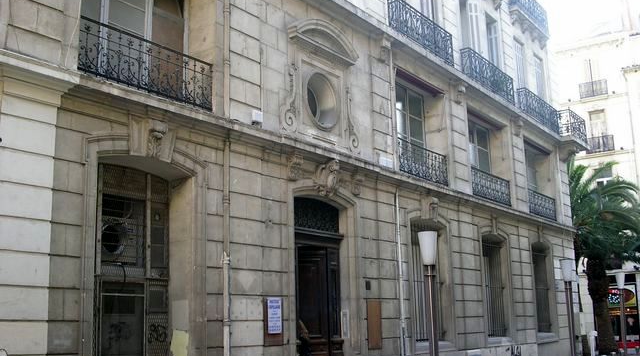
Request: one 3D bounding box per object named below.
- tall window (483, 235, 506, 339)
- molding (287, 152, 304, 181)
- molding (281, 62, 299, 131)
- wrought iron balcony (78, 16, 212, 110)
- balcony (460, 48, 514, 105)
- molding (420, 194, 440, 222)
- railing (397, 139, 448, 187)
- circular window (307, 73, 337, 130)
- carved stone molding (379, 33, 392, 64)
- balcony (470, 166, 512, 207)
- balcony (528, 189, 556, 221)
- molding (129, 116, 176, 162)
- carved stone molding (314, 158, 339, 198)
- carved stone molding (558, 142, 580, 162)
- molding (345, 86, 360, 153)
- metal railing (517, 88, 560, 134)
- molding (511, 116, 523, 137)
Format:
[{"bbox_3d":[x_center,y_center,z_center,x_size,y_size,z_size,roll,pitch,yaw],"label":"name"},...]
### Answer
[{"bbox_3d":[4.561,2.914,18.640,0.070,2.500,1.500,-10,-14,35],"label":"tall window"},{"bbox_3d":[-0.468,-0.217,13.403,0.200,0.470,0.260,-10,-15,35],"label":"molding"},{"bbox_3d":[-0.556,-1.535,13.341,0.144,1.309,0.495,-10,-15,35],"label":"molding"},{"bbox_3d":[-2.570,-1.685,10.734,0.082,0.835,2.618,-10,-15,35],"label":"wrought iron balcony"},{"bbox_3d":[5.203,-3.056,21.663,0.309,0.979,3.453,-10,-15,35],"label":"balcony"},{"bbox_3d":[2.676,0.748,17.139,0.320,0.701,0.433,-10,-15,35],"label":"molding"},{"bbox_3d":[2.397,-0.329,16.118,0.070,0.740,2.330,-10,-14,35],"label":"railing"},{"bbox_3d":[-0.031,-1.424,13.138,0.280,1.060,0.990,-10,-14,35],"label":"circular window"},{"bbox_3d":[1.581,-3.102,16.972,0.200,0.570,0.270,-10,-15,35],"label":"carved stone molding"},{"bbox_3d":[5.215,0.317,21.143,0.082,0.825,2.886,-10,-15,35],"label":"balcony"},{"bbox_3d":[7.066,0.884,22.323,0.070,0.740,2.420,-10,-14,35],"label":"balcony"},{"bbox_3d":[-2.514,-0.570,10.577,0.290,0.540,0.650,-10,-15,35],"label":"molding"},{"bbox_3d":[0.151,-0.004,12.660,0.300,0.760,0.640,-10,-14,35],"label":"carved stone molding"},{"bbox_3d":[9.605,-0.973,26.956,0.670,0.618,0.567,-10,-15,35],"label":"carved stone molding"},{"bbox_3d":[0.711,-1.279,15.374,0.120,1.400,0.355,-10,-15,35],"label":"molding"},{"bbox_3d":[7.153,-2.100,22.867,0.280,0.870,3.000,-10,-14,35],"label":"metal railing"},{"bbox_3d":[6.546,-1.731,23.236,0.278,0.618,0.453,-10,-15,35],"label":"molding"}]

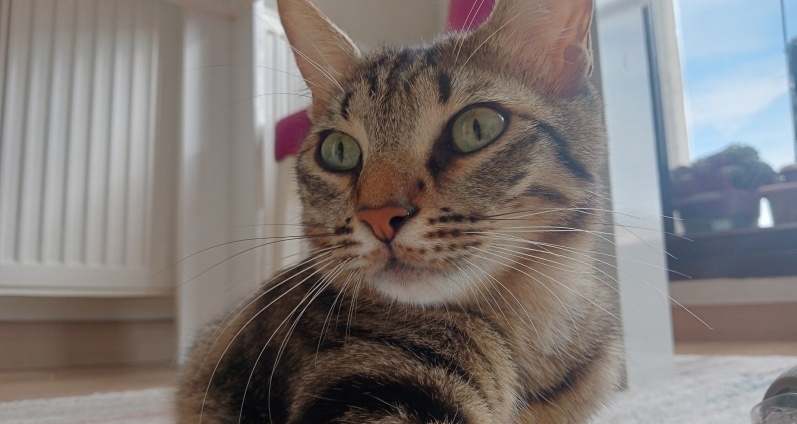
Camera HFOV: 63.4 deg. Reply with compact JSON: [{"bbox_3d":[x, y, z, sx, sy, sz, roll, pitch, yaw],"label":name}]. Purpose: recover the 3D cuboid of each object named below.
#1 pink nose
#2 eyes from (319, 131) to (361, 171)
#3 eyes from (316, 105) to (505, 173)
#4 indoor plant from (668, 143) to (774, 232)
[{"bbox_3d":[-0.004,0.004,0.196,0.017,0.012,0.010,-6,-10,28],"label":"pink nose"},{"bbox_3d":[-0.021,-0.022,0.231,0.017,0.014,0.009,-7,-10,30],"label":"eyes"},{"bbox_3d":[0.003,-0.025,0.219,0.066,0.018,0.016,-6,-10,28],"label":"eyes"},{"bbox_3d":[1.054,-0.073,2.100,0.310,0.270,0.260,-3,-9,10],"label":"indoor plant"}]

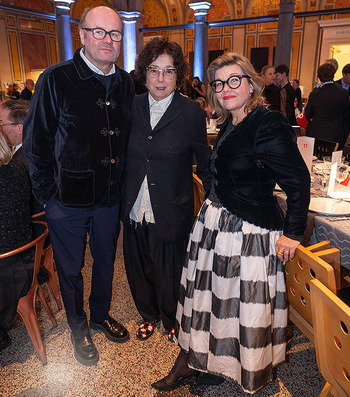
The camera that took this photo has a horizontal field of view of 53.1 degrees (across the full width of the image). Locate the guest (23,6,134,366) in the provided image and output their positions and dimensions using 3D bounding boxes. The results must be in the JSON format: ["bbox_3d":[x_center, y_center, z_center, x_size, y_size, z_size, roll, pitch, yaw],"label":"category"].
[{"bbox_3d":[-0.455,-0.001,1.807,0.580,1.790,0.400,-11,19,-32],"label":"guest"}]

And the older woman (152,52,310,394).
[{"bbox_3d":[0.246,0.175,1.588,0.560,1.570,0.620,15,22,43],"label":"older woman"}]

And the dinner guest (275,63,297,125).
[{"bbox_3d":[1.327,-0.741,4.369,0.320,1.760,0.520,-9,18,-27],"label":"dinner guest"}]

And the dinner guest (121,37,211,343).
[{"bbox_3d":[-0.050,0.032,1.905,0.520,1.670,0.360,4,17,13],"label":"dinner guest"}]

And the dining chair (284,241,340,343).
[{"bbox_3d":[0.727,0.550,1.698,0.500,0.785,0.420,-8,18,-26],"label":"dining chair"}]

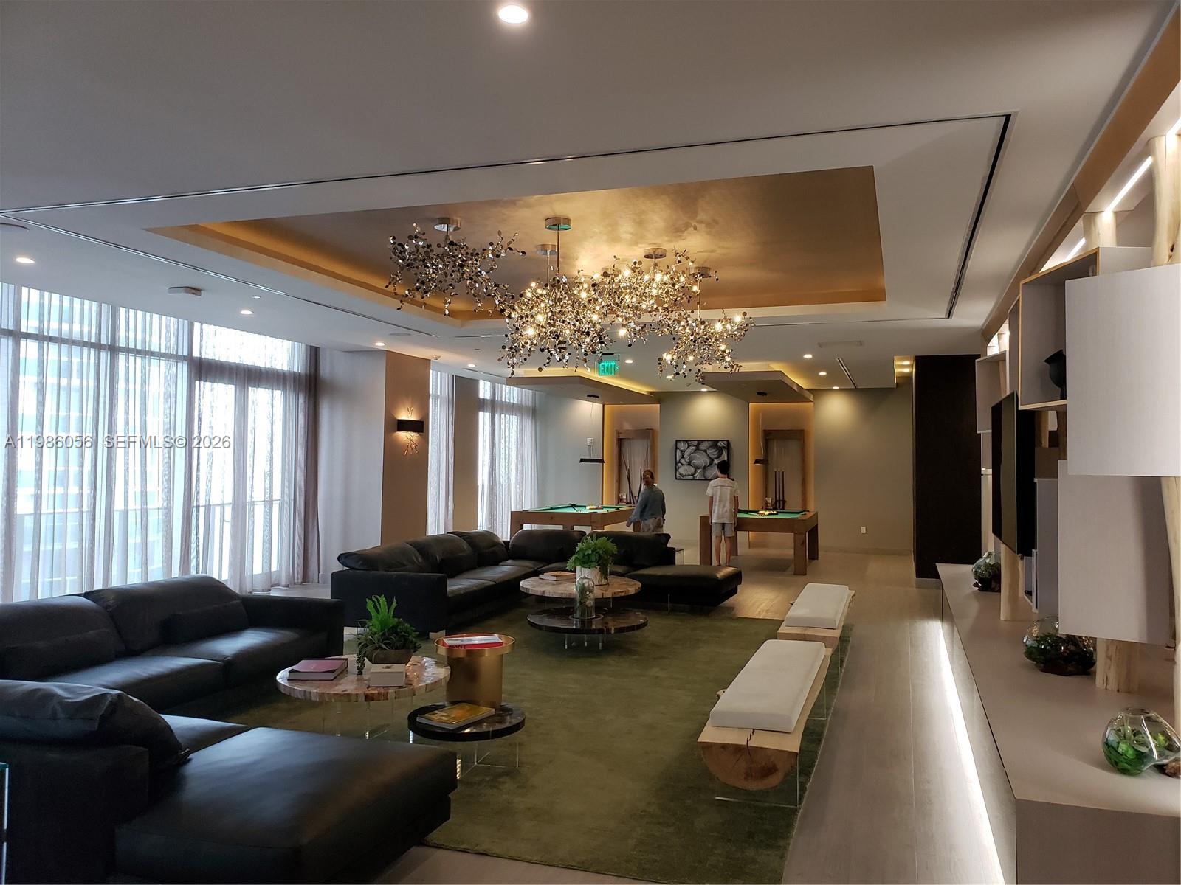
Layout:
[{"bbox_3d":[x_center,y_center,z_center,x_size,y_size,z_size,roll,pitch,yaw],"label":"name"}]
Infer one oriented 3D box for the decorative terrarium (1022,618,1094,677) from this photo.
[{"bbox_3d":[2.703,1.167,5.120,0.375,0.278,0.334,0,-1,27],"label":"decorative terrarium"}]

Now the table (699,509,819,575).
[{"bbox_3d":[2.790,1.571,14.360,1.559,0.820,2.531,0,-1,18],"label":"table"}]

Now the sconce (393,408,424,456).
[{"bbox_3d":[-2.375,-0.141,11.678,0.121,0.638,0.648,0,-1,19],"label":"sconce"}]

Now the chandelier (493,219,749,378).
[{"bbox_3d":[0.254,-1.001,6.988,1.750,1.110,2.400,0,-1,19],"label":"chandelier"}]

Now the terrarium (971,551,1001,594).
[{"bbox_3d":[3.543,1.141,7.843,0.310,0.320,0.310,0,-1,19],"label":"terrarium"}]

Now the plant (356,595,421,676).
[{"bbox_3d":[-1.163,1.099,5.096,0.380,0.430,0.370,0,-1,19],"label":"plant"}]

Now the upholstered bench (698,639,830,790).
[{"bbox_3d":[1.033,1.510,4.972,0.500,0.430,2.300,0,-1,19],"label":"upholstered bench"}]

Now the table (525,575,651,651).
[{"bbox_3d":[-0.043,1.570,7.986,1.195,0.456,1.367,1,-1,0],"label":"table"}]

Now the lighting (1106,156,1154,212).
[{"bbox_3d":[2.620,-1.247,4.331,0.051,0.030,0.871,0,-1,19],"label":"lighting"}]

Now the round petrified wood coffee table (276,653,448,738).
[{"bbox_3d":[-1.305,1.501,5.029,0.960,0.390,0.960,1,-1,0],"label":"round petrified wood coffee table"}]

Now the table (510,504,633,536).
[{"bbox_3d":[-0.167,1.540,15.304,1.530,0.800,2.300,0,-1,19],"label":"table"}]

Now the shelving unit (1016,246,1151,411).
[{"bbox_3d":[2.572,-0.551,4.600,0.314,0.725,0.815,1,-1,2],"label":"shelving unit"}]

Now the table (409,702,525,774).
[{"bbox_3d":[-0.653,1.585,4.689,0.613,0.263,0.613,1,-1,0],"label":"table"}]

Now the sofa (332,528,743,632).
[{"bbox_3d":[-0.316,1.403,9.264,3.260,0.800,3.400,0,-1,19],"label":"sofa"}]

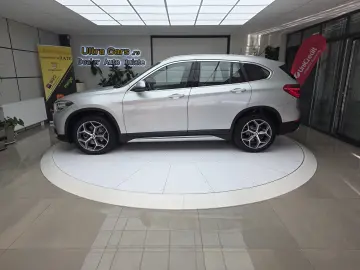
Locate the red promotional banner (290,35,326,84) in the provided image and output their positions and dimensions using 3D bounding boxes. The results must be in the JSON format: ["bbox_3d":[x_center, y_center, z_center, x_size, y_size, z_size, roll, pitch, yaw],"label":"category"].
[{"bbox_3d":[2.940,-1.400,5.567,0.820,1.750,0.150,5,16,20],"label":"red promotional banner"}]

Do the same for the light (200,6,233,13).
[{"bbox_3d":[0.657,-2.369,4.515,0.590,0.050,0.590,0,15,0],"label":"light"}]

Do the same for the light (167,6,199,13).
[{"bbox_3d":[0.062,-2.362,4.460,0.600,0.050,0.600,0,15,0],"label":"light"}]

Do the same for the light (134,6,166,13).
[{"bbox_3d":[-0.543,-2.369,4.515,0.590,0.050,0.590,0,15,0],"label":"light"}]

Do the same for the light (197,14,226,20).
[{"bbox_3d":[0.657,-2.521,5.096,0.590,0.050,0.590,0,15,0],"label":"light"}]

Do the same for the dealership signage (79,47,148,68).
[{"bbox_3d":[-2.138,-2.474,7.519,2.182,0.604,0.060,0,15,0],"label":"dealership signage"}]

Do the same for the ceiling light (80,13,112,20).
[{"bbox_3d":[-1.743,-2.520,5.096,0.590,0.050,0.590,0,15,0],"label":"ceiling light"}]

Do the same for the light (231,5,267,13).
[{"bbox_3d":[1.257,-2.369,4.515,0.590,0.050,0.590,0,15,0],"label":"light"}]

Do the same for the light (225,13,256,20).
[{"bbox_3d":[1.264,-2.513,5.038,0.600,0.050,0.600,0,15,0],"label":"light"}]

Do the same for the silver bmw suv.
[{"bbox_3d":[-0.056,-0.681,4.649,4.440,1.600,1.870,-1,15,-2],"label":"silver bmw suv"}]

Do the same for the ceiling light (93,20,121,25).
[{"bbox_3d":[-1.734,-2.666,5.620,0.600,0.050,0.600,0,15,0],"label":"ceiling light"}]

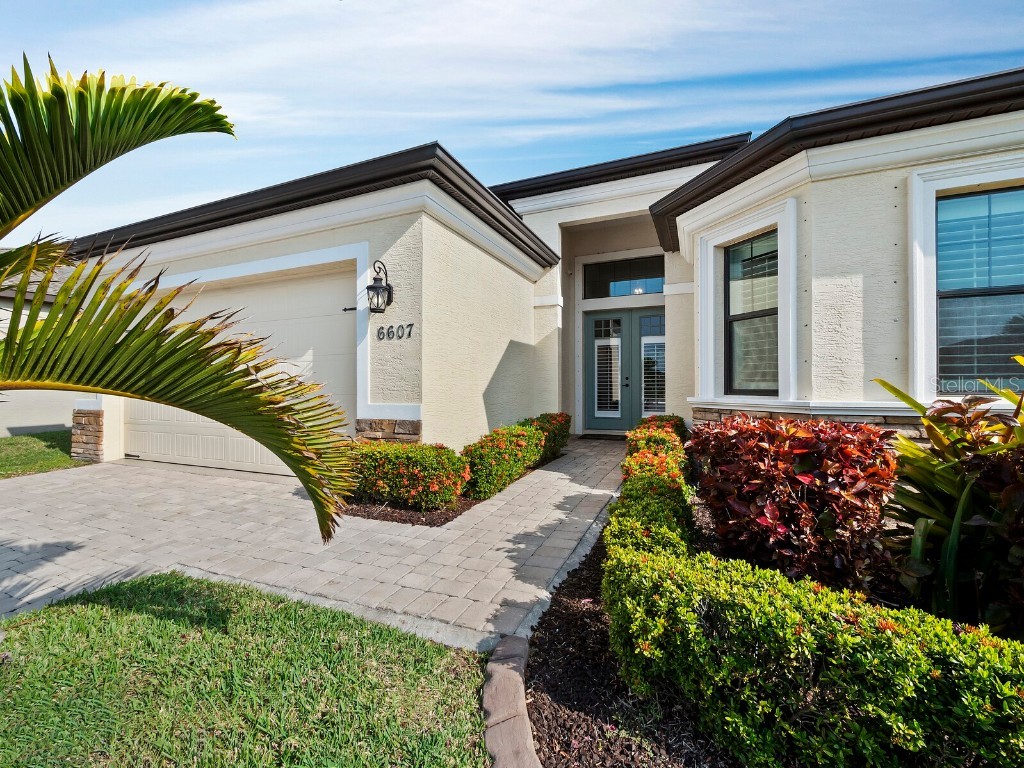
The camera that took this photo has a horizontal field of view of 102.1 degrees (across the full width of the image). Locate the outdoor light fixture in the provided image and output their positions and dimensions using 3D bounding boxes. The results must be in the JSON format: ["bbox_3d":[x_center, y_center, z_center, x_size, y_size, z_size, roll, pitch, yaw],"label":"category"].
[{"bbox_3d":[-1.268,-0.925,3.998,0.205,0.480,0.250,0,0,23],"label":"outdoor light fixture"}]

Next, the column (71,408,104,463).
[{"bbox_3d":[-6.529,0.810,6.460,0.930,0.810,0.220,0,0,23],"label":"column"}]

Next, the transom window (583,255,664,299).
[{"bbox_3d":[2.380,-2.130,8.280,1.900,0.740,0.080,0,0,23],"label":"transom window"}]

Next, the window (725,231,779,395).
[{"bbox_3d":[2.351,-0.648,4.010,0.080,1.540,0.670,0,0,-22],"label":"window"}]

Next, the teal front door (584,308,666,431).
[{"bbox_3d":[2.383,-0.290,8.290,1.850,2.450,0.090,0,0,23],"label":"teal front door"}]

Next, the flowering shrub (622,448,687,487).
[{"bbox_3d":[1.372,0.870,3.981,0.600,0.500,0.750,0,0,23],"label":"flowering shrub"}]

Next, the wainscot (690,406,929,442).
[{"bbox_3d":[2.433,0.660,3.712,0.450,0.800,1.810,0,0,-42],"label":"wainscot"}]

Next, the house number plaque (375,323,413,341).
[{"bbox_3d":[-1.152,-0.515,4.079,0.440,0.150,0.025,0,0,23],"label":"house number plaque"}]

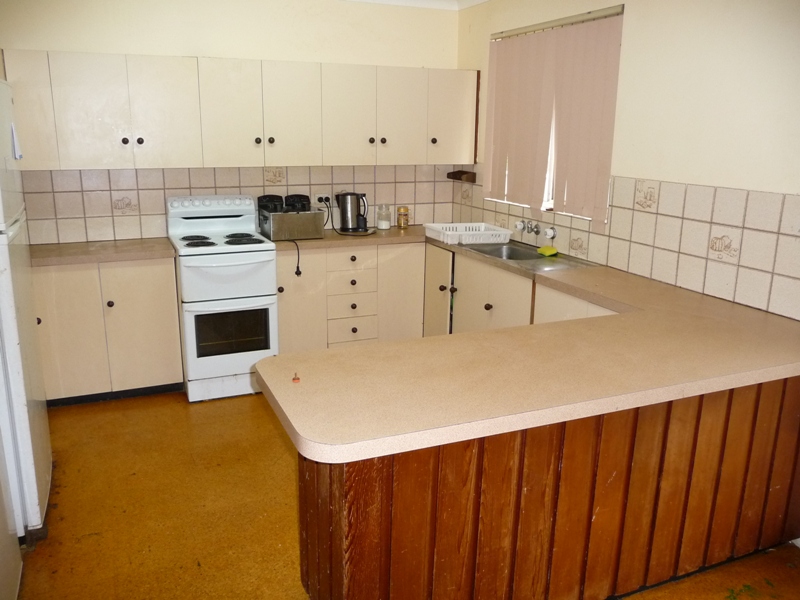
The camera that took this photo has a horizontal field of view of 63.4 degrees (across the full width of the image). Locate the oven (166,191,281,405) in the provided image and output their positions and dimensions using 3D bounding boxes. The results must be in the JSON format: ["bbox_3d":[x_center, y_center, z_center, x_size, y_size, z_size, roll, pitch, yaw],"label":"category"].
[{"bbox_3d":[-1.083,-0.039,3.963,0.540,1.135,0.575,-6,16,-23],"label":"oven"}]

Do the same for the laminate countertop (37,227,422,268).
[{"bbox_3d":[-0.987,-0.351,4.004,2.330,0.047,0.452,-6,16,-23],"label":"laminate countertop"}]

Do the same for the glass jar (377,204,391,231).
[{"bbox_3d":[-0.108,-0.574,4.469,0.090,0.167,0.090,1,15,0],"label":"glass jar"}]

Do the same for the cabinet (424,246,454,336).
[{"bbox_3d":[0.440,0.007,4.295,0.415,0.762,0.375,-6,16,-23],"label":"cabinet"}]

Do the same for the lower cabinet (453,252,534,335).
[{"bbox_3d":[0.687,0.153,3.753,0.415,0.762,0.830,-6,16,-23],"label":"lower cabinet"}]

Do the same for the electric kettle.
[{"bbox_3d":[-0.324,-0.586,4.340,0.230,0.251,0.160,-3,15,-13],"label":"electric kettle"}]

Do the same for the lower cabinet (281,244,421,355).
[{"bbox_3d":[-0.384,-0.024,4.375,1.004,0.762,0.435,-6,16,-23],"label":"lower cabinet"}]

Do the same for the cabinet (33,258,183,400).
[{"bbox_3d":[-1.724,0.111,3.802,0.757,0.762,0.435,-6,16,-23],"label":"cabinet"}]

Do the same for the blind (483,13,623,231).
[{"bbox_3d":[0.801,-1.000,3.654,0.090,1.055,1.180,-6,16,-23],"label":"blind"}]

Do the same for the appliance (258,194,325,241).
[{"bbox_3d":[-0.691,-0.537,4.129,0.365,0.256,0.310,-6,16,-23],"label":"appliance"}]

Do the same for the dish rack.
[{"bbox_3d":[0.423,-0.427,4.106,0.405,0.080,0.370,-4,16,-18],"label":"dish rack"}]

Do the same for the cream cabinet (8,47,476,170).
[{"bbox_3d":[-0.816,-1.133,3.943,2.740,0.606,0.326,-6,16,-23],"label":"cream cabinet"}]

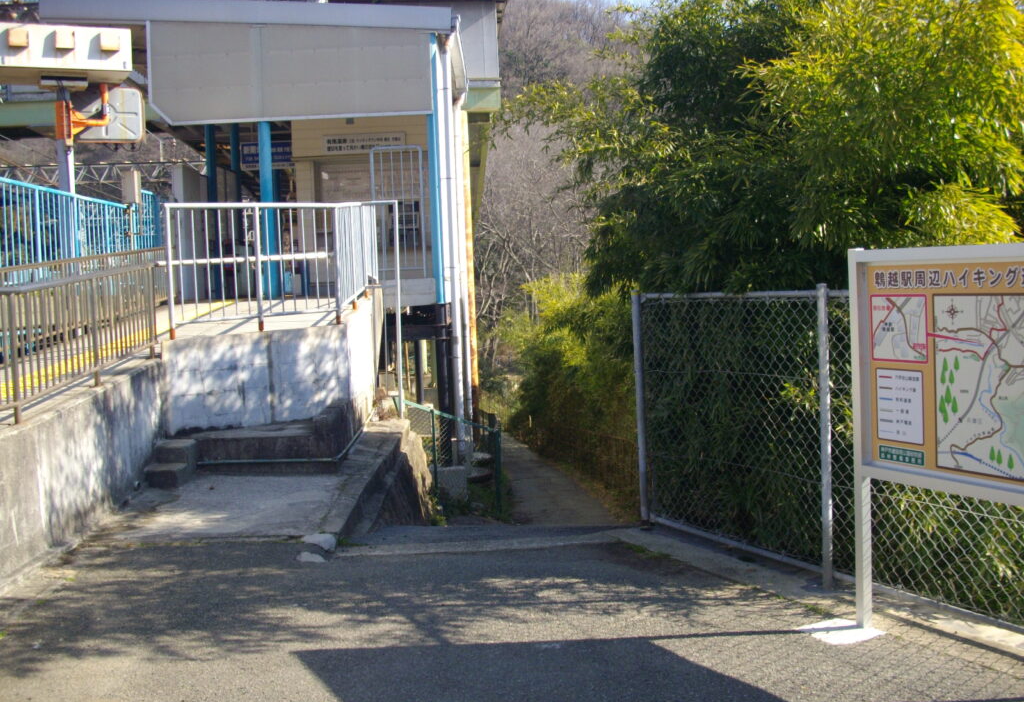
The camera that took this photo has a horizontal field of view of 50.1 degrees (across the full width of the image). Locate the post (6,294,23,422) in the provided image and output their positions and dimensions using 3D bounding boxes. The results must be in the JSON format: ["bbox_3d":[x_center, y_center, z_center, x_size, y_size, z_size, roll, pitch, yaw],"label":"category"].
[{"bbox_3d":[-3.066,0.046,6.731,0.050,0.810,0.050,-2,3,-3],"label":"post"}]

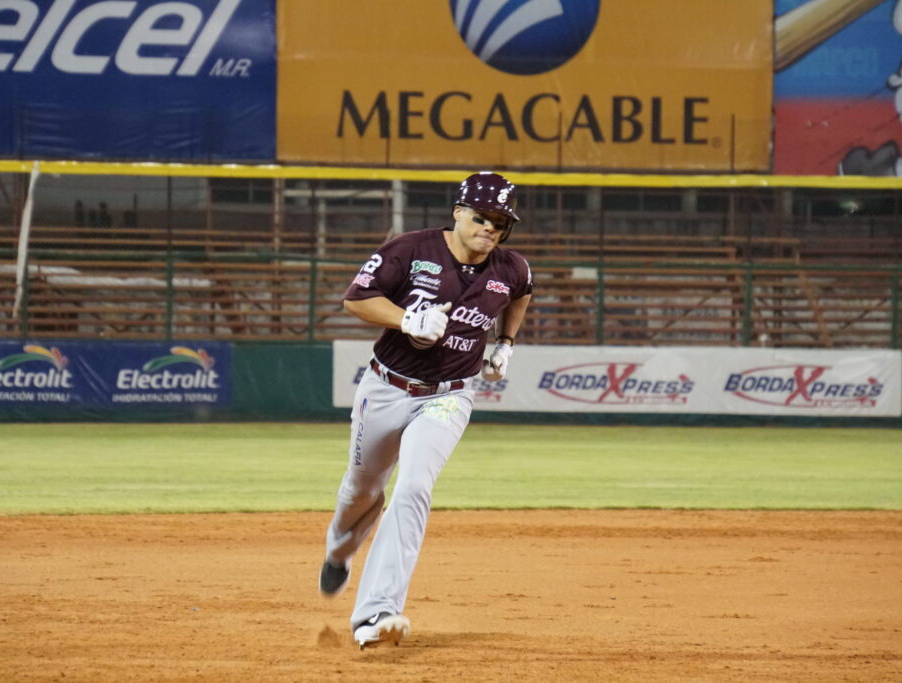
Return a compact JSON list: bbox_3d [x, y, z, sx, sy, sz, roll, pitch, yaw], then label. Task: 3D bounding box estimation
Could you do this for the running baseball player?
[{"bbox_3d":[-0.092,0.262,24.400,0.740,1.790,0.850,1,0,-16],"label":"running baseball player"}]

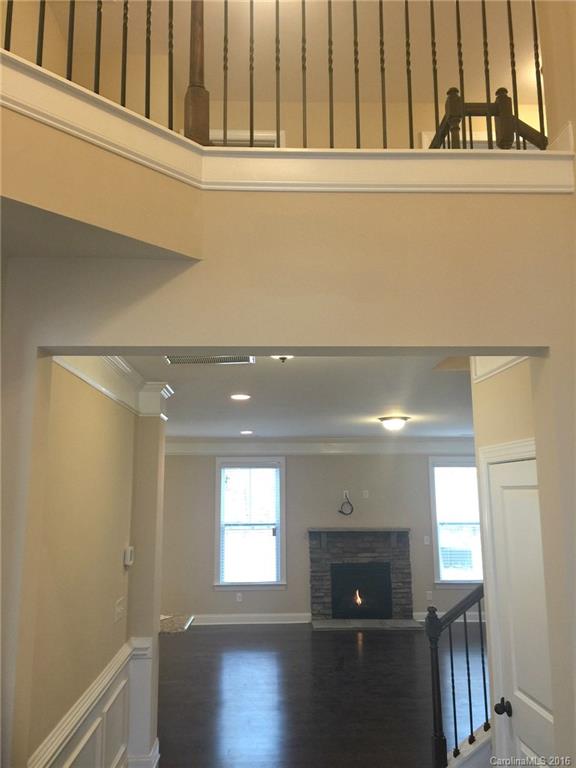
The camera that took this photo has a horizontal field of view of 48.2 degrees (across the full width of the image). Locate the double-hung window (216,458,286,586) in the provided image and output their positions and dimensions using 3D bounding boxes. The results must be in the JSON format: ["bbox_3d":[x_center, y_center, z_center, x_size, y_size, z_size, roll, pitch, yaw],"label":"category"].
[{"bbox_3d":[-0.558,2.062,9.730,1.072,1.904,0.110,0,-10,-2],"label":"double-hung window"}]

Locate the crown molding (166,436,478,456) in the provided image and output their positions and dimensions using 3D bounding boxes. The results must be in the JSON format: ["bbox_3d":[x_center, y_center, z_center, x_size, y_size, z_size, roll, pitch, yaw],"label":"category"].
[{"bbox_3d":[0.517,0.957,9.899,4.801,0.281,0.130,0,-10,-2],"label":"crown molding"}]

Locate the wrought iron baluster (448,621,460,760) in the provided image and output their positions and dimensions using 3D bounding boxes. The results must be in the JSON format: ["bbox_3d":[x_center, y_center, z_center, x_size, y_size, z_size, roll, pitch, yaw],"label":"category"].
[{"bbox_3d":[1.047,1.930,4.074,0.035,0.791,0.035,0,-10,-2],"label":"wrought iron baluster"}]

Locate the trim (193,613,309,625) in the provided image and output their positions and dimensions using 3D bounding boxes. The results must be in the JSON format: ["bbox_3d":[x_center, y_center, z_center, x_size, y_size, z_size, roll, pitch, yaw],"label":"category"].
[{"bbox_3d":[-0.526,3.463,9.470,1.749,0.142,0.020,0,-10,-2],"label":"trim"}]

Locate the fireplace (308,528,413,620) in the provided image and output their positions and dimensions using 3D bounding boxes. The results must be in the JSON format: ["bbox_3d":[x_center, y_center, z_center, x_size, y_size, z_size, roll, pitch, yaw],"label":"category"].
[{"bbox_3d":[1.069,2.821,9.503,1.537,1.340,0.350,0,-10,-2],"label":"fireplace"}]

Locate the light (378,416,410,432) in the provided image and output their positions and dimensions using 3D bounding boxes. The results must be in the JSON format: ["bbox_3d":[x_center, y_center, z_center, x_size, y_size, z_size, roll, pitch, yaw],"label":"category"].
[{"bbox_3d":[1.218,0.440,7.341,0.370,0.150,0.370,0,-10,-2],"label":"light"}]

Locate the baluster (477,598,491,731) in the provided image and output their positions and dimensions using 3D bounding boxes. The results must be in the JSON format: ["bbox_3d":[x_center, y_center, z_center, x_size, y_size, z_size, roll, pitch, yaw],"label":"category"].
[{"bbox_3d":[1.248,1.787,4.108,0.035,0.783,0.035,0,-10,-2],"label":"baluster"}]

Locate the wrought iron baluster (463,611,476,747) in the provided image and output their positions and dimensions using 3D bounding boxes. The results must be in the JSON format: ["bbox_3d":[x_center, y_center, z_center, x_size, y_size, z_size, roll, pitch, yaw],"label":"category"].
[{"bbox_3d":[1.146,1.857,4.091,0.035,0.794,0.035,0,-10,-2],"label":"wrought iron baluster"}]

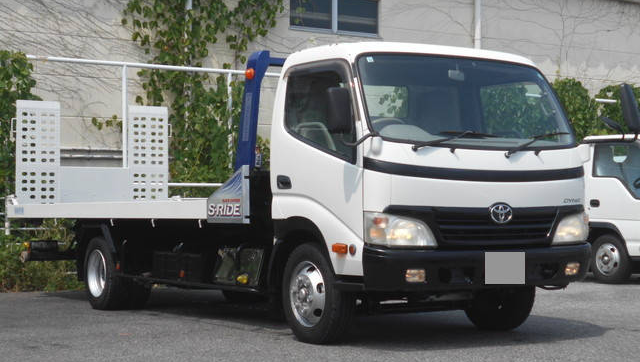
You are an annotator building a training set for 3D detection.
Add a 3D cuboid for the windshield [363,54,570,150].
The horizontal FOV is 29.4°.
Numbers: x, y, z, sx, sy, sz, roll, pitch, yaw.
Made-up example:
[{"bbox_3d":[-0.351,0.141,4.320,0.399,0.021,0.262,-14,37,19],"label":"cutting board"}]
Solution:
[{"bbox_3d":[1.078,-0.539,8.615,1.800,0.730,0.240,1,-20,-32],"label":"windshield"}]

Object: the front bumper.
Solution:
[{"bbox_3d":[1.183,0.583,8.428,1.950,0.320,0.310,1,-2,-32],"label":"front bumper"}]

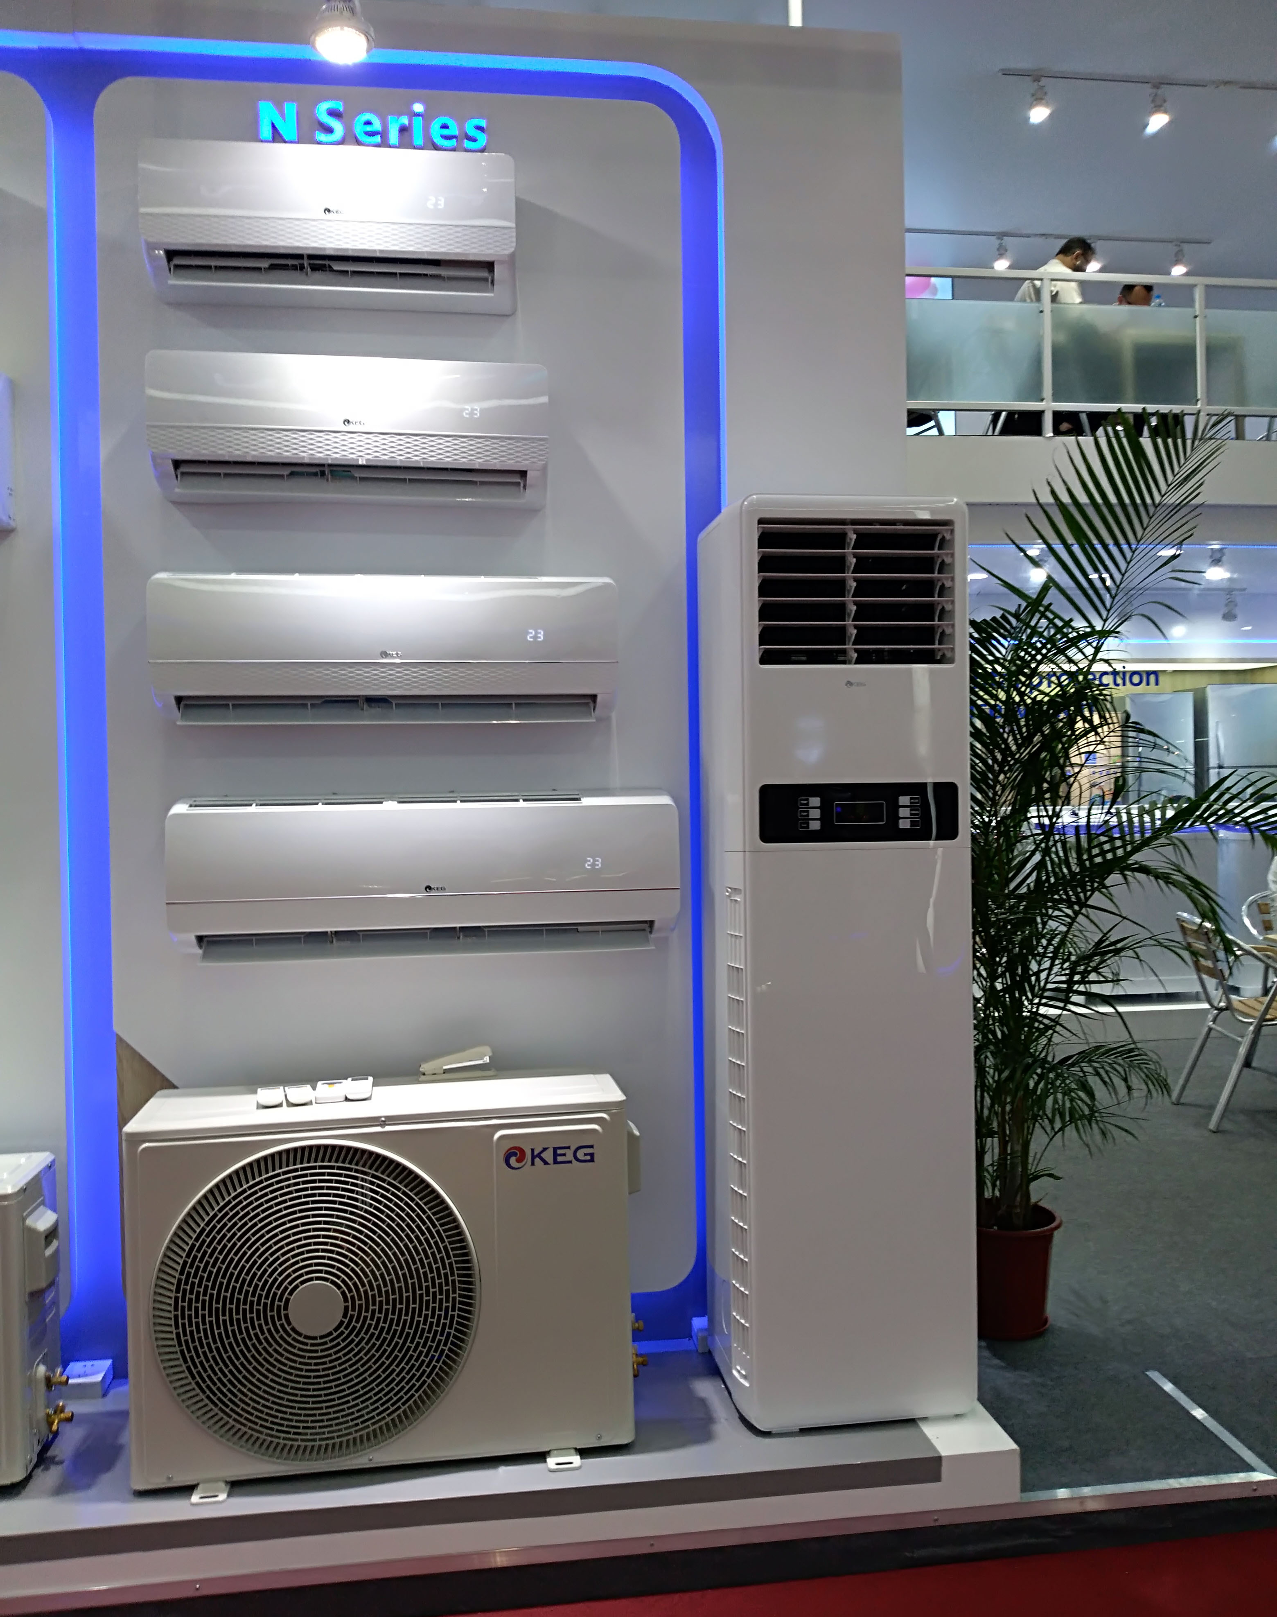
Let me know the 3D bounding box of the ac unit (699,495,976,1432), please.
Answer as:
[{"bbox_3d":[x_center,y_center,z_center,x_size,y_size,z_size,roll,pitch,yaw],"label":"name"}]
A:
[{"bbox_3d":[0.402,0.297,2.662,0.450,1.801,0.375,-1,1,-9],"label":"ac unit"}]

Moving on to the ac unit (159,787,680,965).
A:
[{"bbox_3d":[-0.426,0.135,2.630,1.008,0.323,0.220,-1,1,-7],"label":"ac unit"}]

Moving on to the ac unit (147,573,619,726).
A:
[{"bbox_3d":[-0.506,-0.322,2.617,0.917,0.298,0.210,-1,1,-7],"label":"ac unit"}]

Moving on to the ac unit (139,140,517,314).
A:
[{"bbox_3d":[-0.616,-1.178,2.600,0.728,0.275,0.190,-1,1,-7],"label":"ac unit"}]

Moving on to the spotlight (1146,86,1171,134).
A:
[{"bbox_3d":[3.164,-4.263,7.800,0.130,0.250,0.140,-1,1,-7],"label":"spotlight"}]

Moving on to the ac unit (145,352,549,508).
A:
[{"bbox_3d":[-0.579,-0.765,2.611,0.783,0.270,0.190,-1,1,-7],"label":"ac unit"}]

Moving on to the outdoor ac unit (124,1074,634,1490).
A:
[{"bbox_3d":[-0.478,0.883,2.473,0.900,0.663,0.310,-1,1,-9],"label":"outdoor ac unit"}]

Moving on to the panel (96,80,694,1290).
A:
[{"bbox_3d":[-0.499,-0.225,2.756,1.216,2.590,0.060,-1,1,-7],"label":"panel"}]

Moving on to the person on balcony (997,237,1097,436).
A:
[{"bbox_3d":[2.429,-2.662,7.401,0.720,1.271,0.500,-2,1,-39],"label":"person on balcony"}]

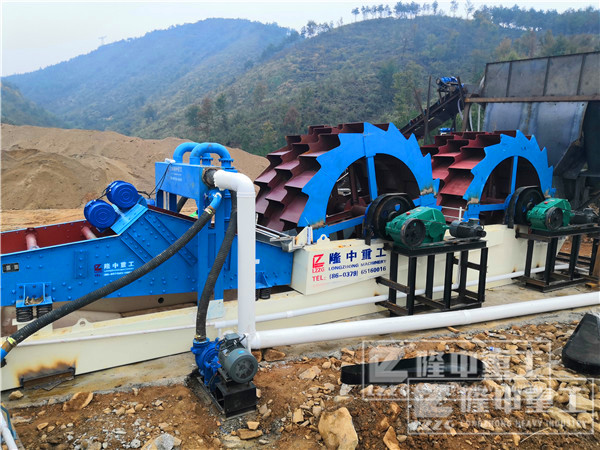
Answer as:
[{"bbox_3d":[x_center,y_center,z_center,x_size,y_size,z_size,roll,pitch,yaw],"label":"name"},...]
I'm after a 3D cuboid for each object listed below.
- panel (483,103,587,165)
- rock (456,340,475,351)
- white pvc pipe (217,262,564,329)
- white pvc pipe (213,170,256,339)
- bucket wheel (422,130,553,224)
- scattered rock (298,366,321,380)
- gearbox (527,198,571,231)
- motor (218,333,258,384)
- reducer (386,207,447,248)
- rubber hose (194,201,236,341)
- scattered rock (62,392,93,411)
[{"bbox_3d":[5.913,-2.231,11.800,2.300,1.650,0.300,4,9,19],"label":"panel"},{"bbox_3d":[2.100,1.531,5.921,0.220,0.090,0.130,4,9,20],"label":"rock"},{"bbox_3d":[2.138,0.967,7.260,7.322,0.075,0.075,-4,9,-31],"label":"white pvc pipe"},{"bbox_3d":[-0.712,0.406,5.285,0.452,1.970,0.205,3,8,14],"label":"white pvc pipe"},{"bbox_3d":[3.505,-0.425,9.187,2.740,2.740,1.507,-4,9,-31],"label":"bucket wheel"},{"bbox_3d":[0.094,1.534,4.860,0.205,0.095,0.150,-4,9,-31],"label":"scattered rock"},{"bbox_3d":[4.636,-0.199,8.653,0.840,0.540,0.450,-4,10,-31],"label":"gearbox"},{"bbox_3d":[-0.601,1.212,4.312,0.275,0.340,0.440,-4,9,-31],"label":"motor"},{"bbox_3d":[1.801,0.049,7.016,0.840,0.540,0.450,-4,10,-31],"label":"reducer"},{"bbox_3d":[-0.912,0.382,5.135,0.170,1.500,0.800,4,9,17],"label":"rubber hose"},{"bbox_3d":[-2.101,1.667,4.420,0.270,0.090,0.170,-3,10,-26],"label":"scattered rock"}]

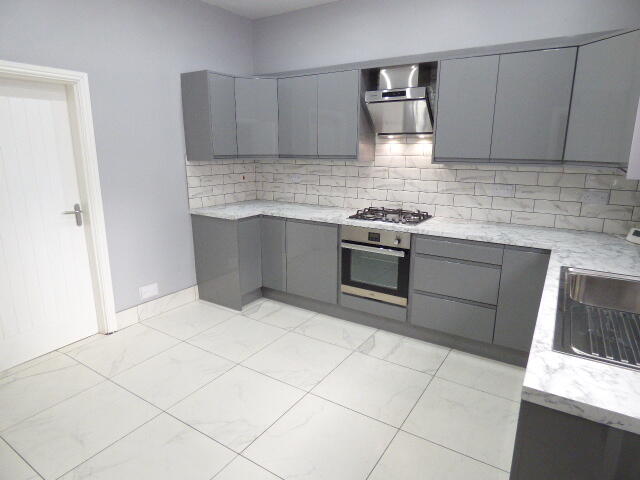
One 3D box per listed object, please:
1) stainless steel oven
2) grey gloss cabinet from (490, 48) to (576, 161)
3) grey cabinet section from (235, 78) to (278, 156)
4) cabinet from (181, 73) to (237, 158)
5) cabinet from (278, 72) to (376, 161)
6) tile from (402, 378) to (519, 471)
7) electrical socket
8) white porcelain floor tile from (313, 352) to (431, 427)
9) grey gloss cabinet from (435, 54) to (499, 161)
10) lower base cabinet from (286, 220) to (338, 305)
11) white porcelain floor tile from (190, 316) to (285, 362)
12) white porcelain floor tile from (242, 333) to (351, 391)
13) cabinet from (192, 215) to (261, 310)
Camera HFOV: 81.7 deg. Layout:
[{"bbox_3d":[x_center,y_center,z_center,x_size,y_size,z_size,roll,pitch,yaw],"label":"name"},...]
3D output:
[{"bbox_3d":[0.574,0.157,3.201,0.595,0.600,0.570,9,15,31],"label":"stainless steel oven"},{"bbox_3d":[1.486,-0.910,2.586,0.442,0.703,0.335,9,15,31],"label":"grey gloss cabinet"},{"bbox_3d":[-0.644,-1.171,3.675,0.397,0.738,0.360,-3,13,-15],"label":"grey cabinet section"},{"bbox_3d":[-1.020,-1.129,3.457,0.335,0.745,0.320,8,15,32],"label":"cabinet"},{"bbox_3d":[0.052,-1.125,3.461,0.852,0.708,0.335,9,15,31],"label":"cabinet"},{"bbox_3d":[0.849,1.010,2.080,0.600,0.010,0.600,8,15,32],"label":"tile"},{"bbox_3d":[-1.529,0.464,3.322,0.012,0.097,0.156,8,15,32],"label":"electrical socket"},{"bbox_3d":[0.344,0.938,2.398,0.600,0.010,0.600,8,15,32],"label":"white porcelain floor tile"},{"bbox_3d":[1.129,-0.954,2.788,0.400,0.720,0.330,8,15,32],"label":"grey gloss cabinet"},{"bbox_3d":[0.079,0.137,3.545,0.552,0.725,0.581,9,15,31],"label":"lower base cabinet"},{"bbox_3d":[-0.664,0.794,3.033,0.600,0.010,0.600,8,15,32],"label":"white porcelain floor tile"},{"bbox_3d":[-0.160,0.866,2.715,0.600,0.010,0.600,8,15,32],"label":"white porcelain floor tile"},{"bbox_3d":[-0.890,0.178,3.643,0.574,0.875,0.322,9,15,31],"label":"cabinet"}]

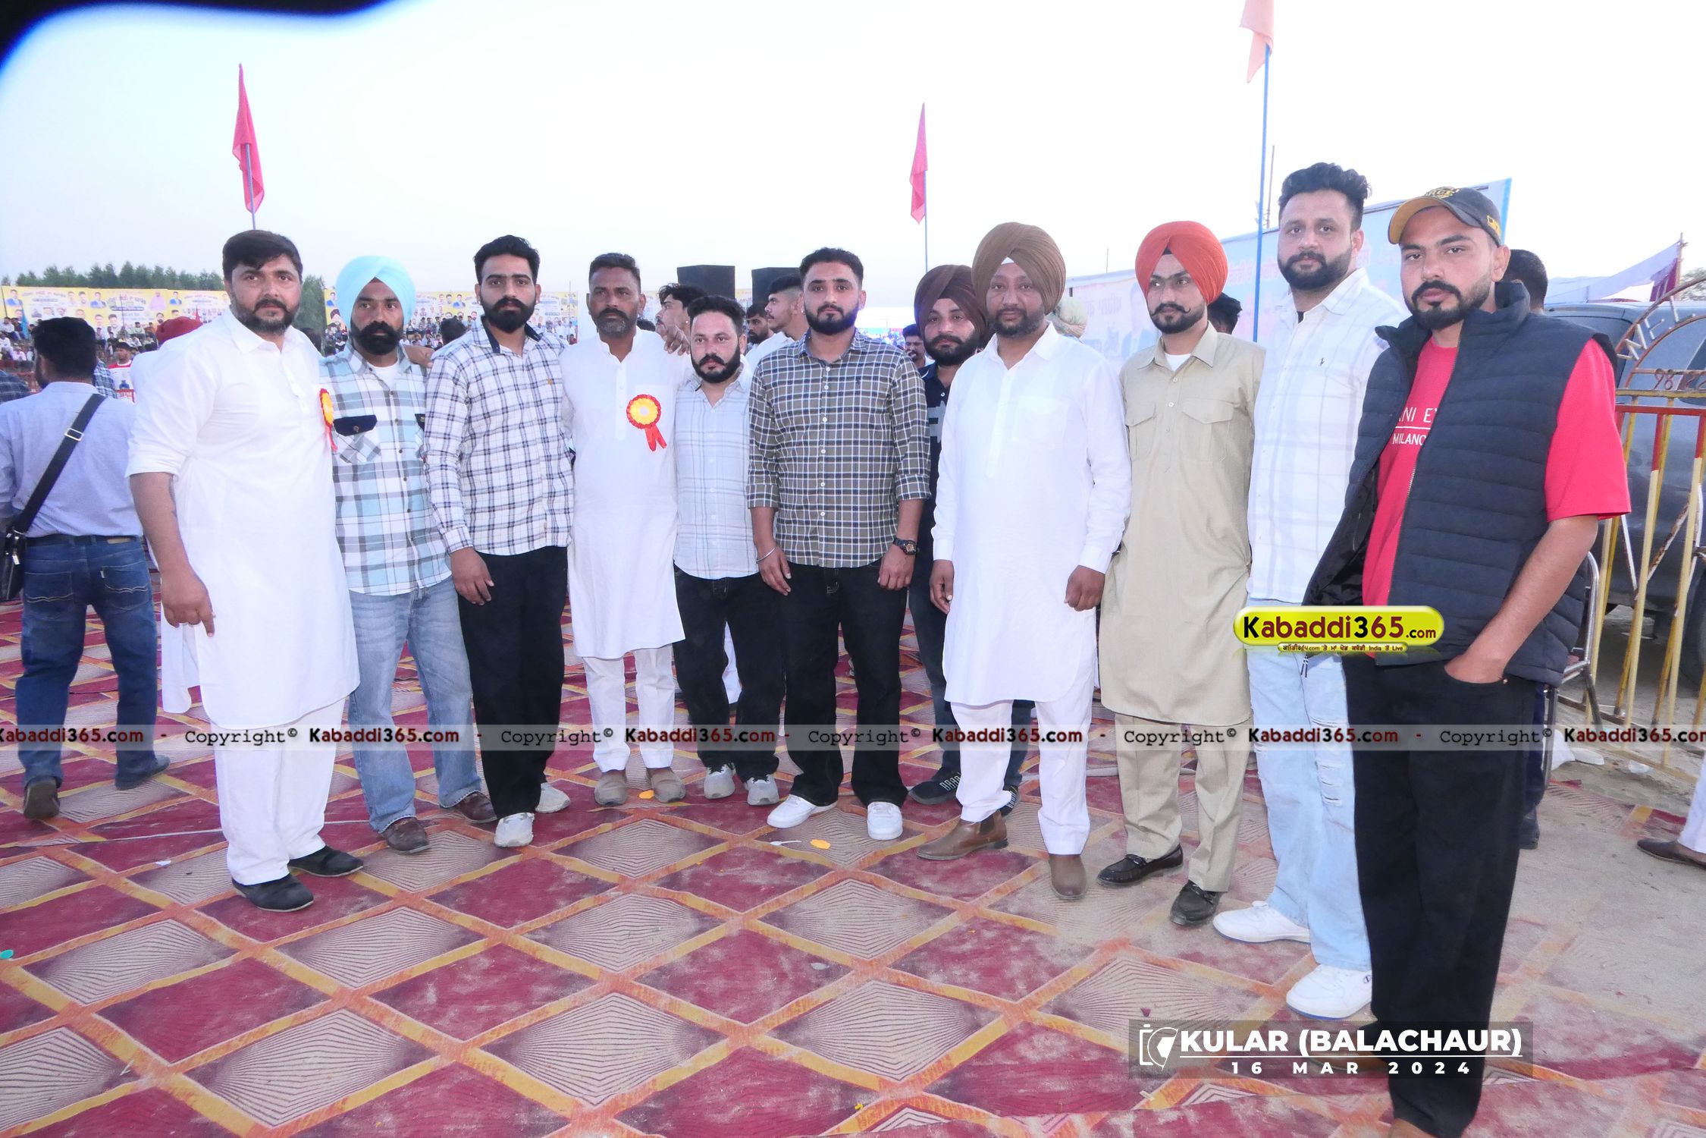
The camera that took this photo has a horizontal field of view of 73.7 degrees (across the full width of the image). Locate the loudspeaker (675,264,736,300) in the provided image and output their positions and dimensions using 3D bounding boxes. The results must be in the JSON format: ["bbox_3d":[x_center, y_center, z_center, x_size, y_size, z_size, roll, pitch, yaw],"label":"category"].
[{"bbox_3d":[-1.422,-2.630,11.337,0.410,0.720,0.400,-6,11,-26],"label":"loudspeaker"}]

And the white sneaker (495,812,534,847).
[{"bbox_3d":[-1.028,0.746,3.514,0.110,0.120,0.290,-2,10,-7],"label":"white sneaker"}]

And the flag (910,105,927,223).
[{"bbox_3d":[0.609,-3.772,10.600,0.170,1.100,0.170,-1,10,0],"label":"flag"}]

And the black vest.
[{"bbox_3d":[1.069,-0.152,2.020,0.330,0.670,0.490,-7,12,-31],"label":"black vest"}]

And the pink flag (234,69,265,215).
[{"bbox_3d":[-4.725,-3.365,8.900,0.240,1.100,0.200,-1,10,0],"label":"pink flag"}]

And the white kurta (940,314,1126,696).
[{"bbox_3d":[0.496,-0.150,3.125,0.500,0.990,0.310,3,11,21],"label":"white kurta"}]

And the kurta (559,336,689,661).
[{"bbox_3d":[-0.738,-0.243,3.662,0.460,1.000,0.280,-2,10,-6],"label":"kurta"}]

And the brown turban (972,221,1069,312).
[{"bbox_3d":[0.441,-0.798,3.013,0.245,0.215,0.265,1,10,11],"label":"brown turban"}]

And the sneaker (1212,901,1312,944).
[{"bbox_3d":[1.033,0.847,2.802,0.288,0.107,0.106,0,11,6],"label":"sneaker"}]

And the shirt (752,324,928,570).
[{"bbox_3d":[-0.046,-0.366,3.454,0.520,0.690,0.270,0,10,4],"label":"shirt"}]

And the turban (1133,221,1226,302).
[{"bbox_3d":[0.798,-0.745,2.761,0.220,0.205,0.250,7,9,34],"label":"turban"}]

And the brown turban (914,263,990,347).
[{"bbox_3d":[0.299,-0.798,3.429,0.225,0.215,0.250,2,7,14],"label":"brown turban"}]

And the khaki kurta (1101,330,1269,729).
[{"bbox_3d":[0.856,-0.114,2.950,0.300,1.010,0.480,-10,14,-43],"label":"khaki kurta"}]

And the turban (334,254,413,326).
[{"bbox_3d":[-1.381,-0.800,3.282,0.225,0.205,0.250,-7,9,-28],"label":"turban"}]

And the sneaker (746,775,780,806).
[{"bbox_3d":[-0.293,0.685,3.735,0.106,0.107,0.288,-2,11,-5],"label":"sneaker"}]

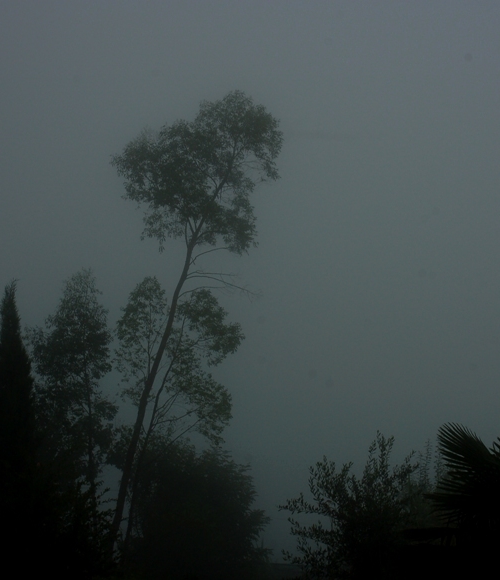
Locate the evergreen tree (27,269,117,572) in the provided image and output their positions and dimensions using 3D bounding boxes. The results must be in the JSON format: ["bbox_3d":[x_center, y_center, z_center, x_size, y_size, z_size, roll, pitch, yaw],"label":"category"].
[{"bbox_3d":[-5.070,3.707,27.500,2.550,8.600,2.500,0,-6,0],"label":"evergreen tree"}]

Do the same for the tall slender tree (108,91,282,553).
[{"bbox_3d":[-1.604,0.927,28.500,5.100,13.600,4.600,0,-6,0],"label":"tall slender tree"}]

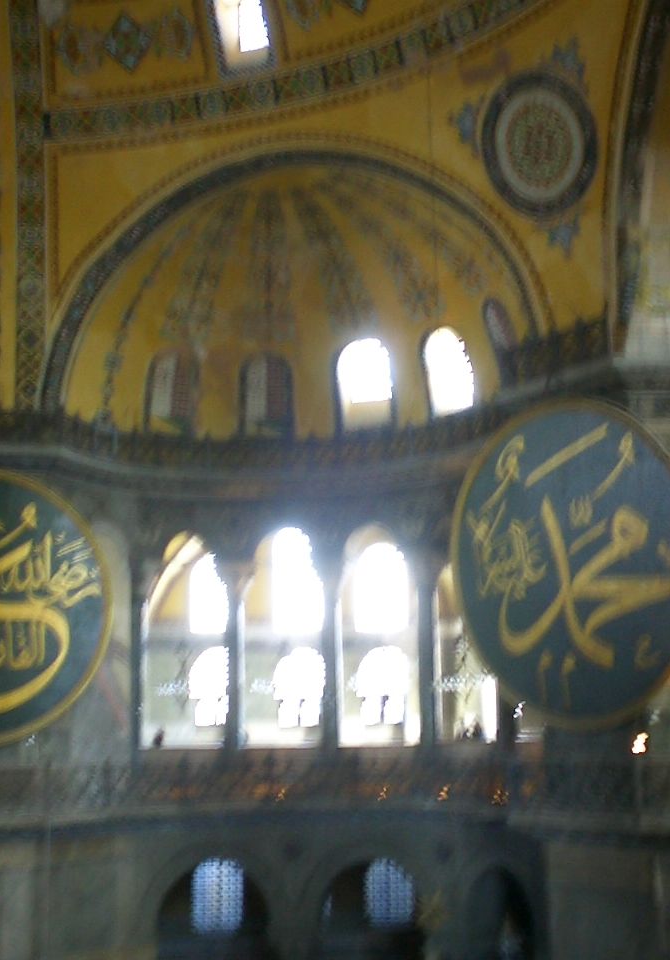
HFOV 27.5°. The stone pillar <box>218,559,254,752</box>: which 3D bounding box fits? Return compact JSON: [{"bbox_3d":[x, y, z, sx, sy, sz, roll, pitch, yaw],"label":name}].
[{"bbox_3d":[-2.889,5.242,40.141,0.980,5.930,0.980,-1,-11,0],"label":"stone pillar"}]

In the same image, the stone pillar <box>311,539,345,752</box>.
[{"bbox_3d":[-0.192,5.022,40.225,0.980,6.300,0.980,-1,-11,0],"label":"stone pillar"}]

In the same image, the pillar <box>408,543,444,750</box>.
[{"bbox_3d":[2.656,4.922,39.166,1.000,6.000,1.000,-1,-11,0],"label":"pillar"}]

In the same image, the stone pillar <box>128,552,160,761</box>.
[{"bbox_3d":[-5.542,5.104,39.158,0.920,5.920,0.920,-1,-11,0],"label":"stone pillar"}]

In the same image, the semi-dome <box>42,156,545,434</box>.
[{"bbox_3d":[-0.100,-4.225,37.419,13.100,6.900,6.800,-5,-12,22],"label":"semi-dome"}]

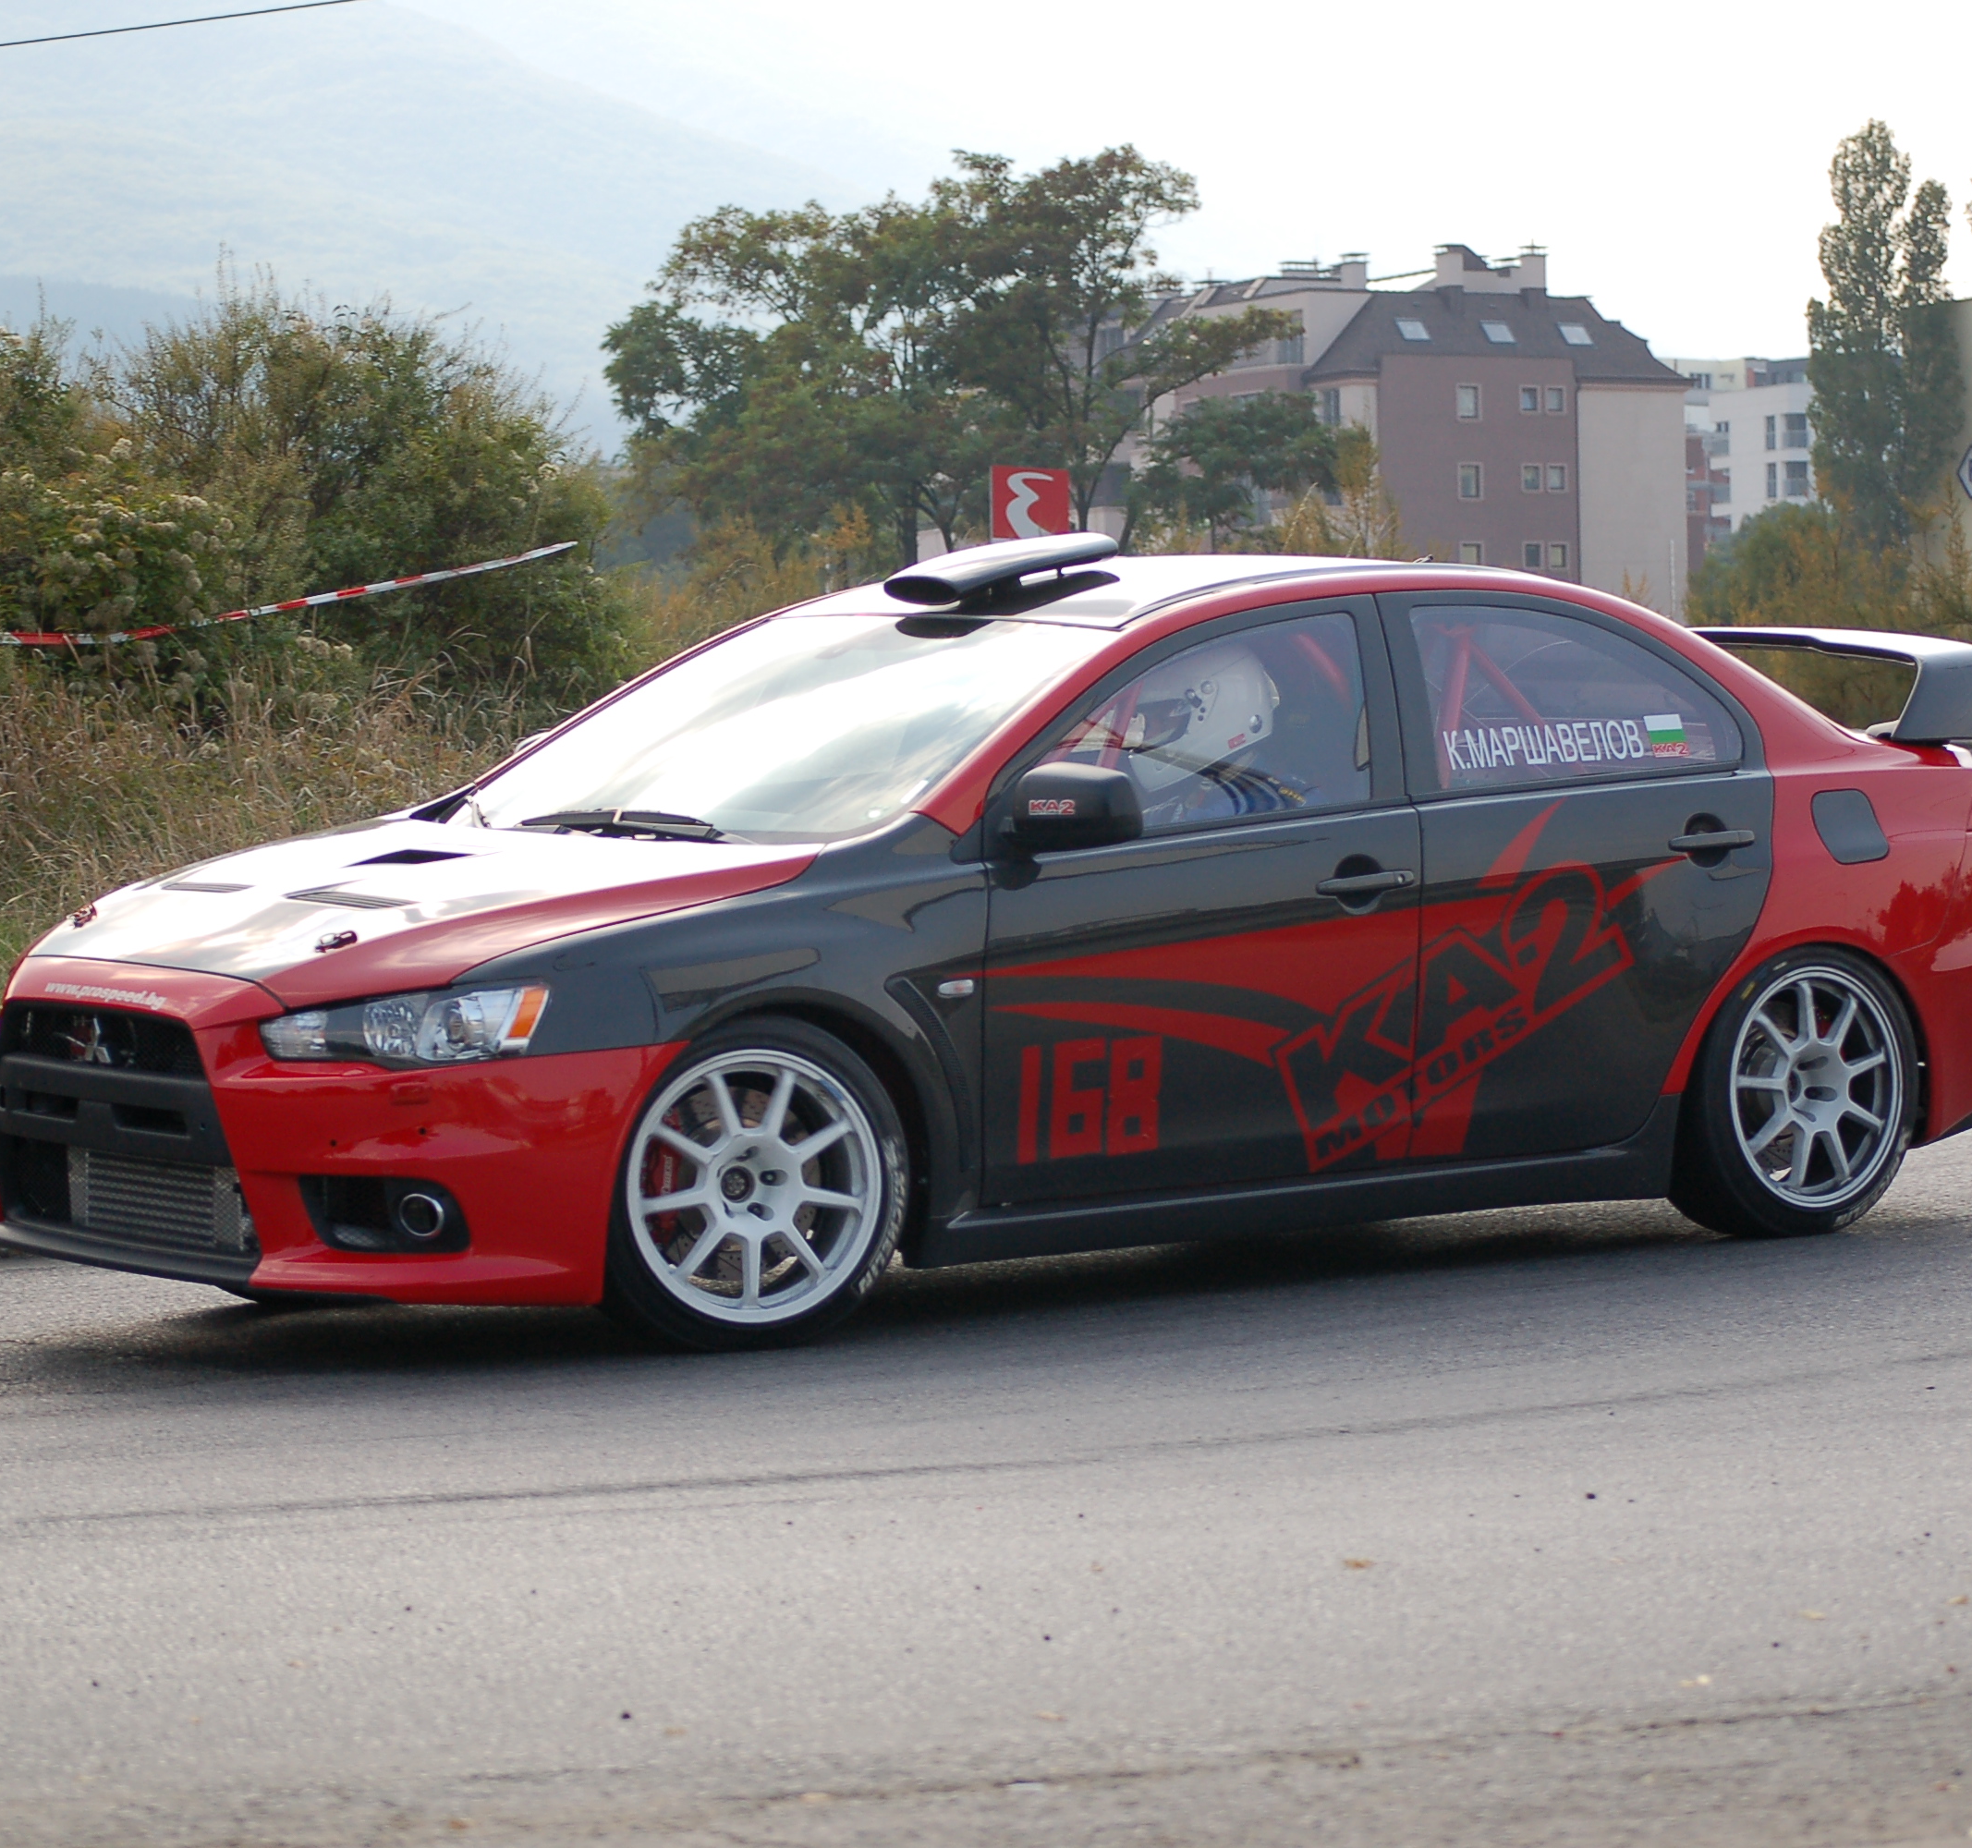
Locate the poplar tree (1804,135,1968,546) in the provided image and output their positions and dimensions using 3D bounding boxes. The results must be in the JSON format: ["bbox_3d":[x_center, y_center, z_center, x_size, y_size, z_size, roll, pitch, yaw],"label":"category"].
[{"bbox_3d":[30.591,-16.864,235.308,5.366,20.524,5.098,-1,2,0],"label":"poplar tree"}]

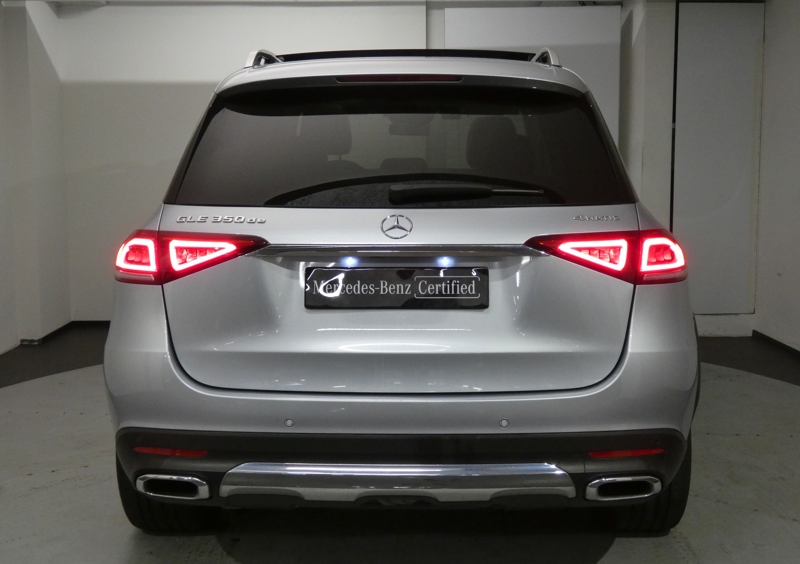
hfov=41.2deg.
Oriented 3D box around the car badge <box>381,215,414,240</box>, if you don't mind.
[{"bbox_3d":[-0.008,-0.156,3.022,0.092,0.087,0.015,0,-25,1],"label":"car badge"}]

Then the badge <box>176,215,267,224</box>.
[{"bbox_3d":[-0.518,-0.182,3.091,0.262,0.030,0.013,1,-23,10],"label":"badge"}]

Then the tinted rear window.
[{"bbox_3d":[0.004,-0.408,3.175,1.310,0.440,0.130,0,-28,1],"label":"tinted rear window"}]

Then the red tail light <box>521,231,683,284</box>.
[{"bbox_3d":[0.604,-0.073,3.109,0.470,0.157,0.190,-1,3,-12],"label":"red tail light"}]

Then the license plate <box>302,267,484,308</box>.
[{"bbox_3d":[-0.008,0.018,3.002,0.520,0.116,0.018,0,4,1],"label":"license plate"}]

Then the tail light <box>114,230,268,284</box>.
[{"bbox_3d":[-0.615,-0.072,3.136,0.470,0.157,0.190,2,3,14],"label":"tail light"}]

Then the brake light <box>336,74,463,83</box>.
[{"bbox_3d":[-0.002,-0.609,3.183,0.385,0.026,0.035,0,-4,1],"label":"brake light"}]

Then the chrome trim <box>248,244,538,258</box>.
[{"bbox_3d":[0.000,-0.087,2.980,0.820,0.043,0.060,0,-2,1],"label":"chrome trim"}]

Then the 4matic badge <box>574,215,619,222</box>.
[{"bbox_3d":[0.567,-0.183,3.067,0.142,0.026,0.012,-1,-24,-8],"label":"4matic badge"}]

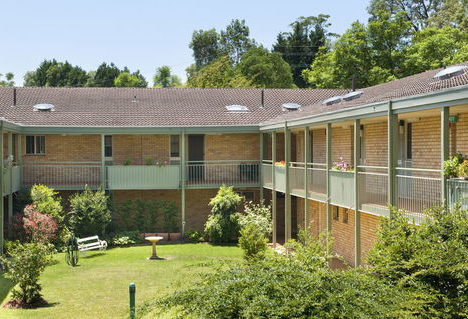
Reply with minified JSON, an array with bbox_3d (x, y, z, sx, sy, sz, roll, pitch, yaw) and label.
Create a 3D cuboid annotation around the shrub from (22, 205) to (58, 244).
[{"bbox_3d":[-7.311,2.569,31.200,1.350,1.700,1.300,0,0,-7],"label":"shrub"}]

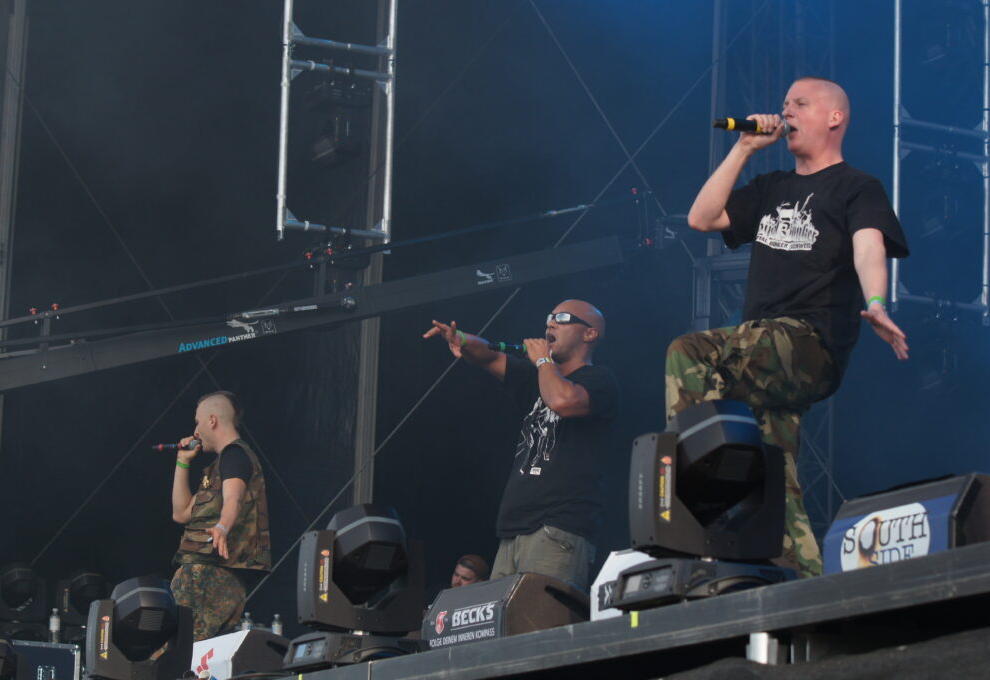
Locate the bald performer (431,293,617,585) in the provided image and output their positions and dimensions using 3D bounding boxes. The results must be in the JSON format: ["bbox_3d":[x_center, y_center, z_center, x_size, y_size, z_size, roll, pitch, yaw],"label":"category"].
[{"bbox_3d":[0.106,0.684,12.232,0.660,1.710,0.580,12,-15,-40],"label":"bald performer"}]

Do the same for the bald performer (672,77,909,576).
[{"bbox_3d":[0.873,0.061,9.183,0.640,1.700,0.600,12,-15,-42],"label":"bald performer"}]

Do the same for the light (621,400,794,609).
[{"bbox_3d":[0.539,0.400,7.950,0.350,0.505,0.370,7,-12,-24],"label":"light"}]

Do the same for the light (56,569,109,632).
[{"bbox_3d":[-2.769,1.784,21.350,0.350,0.505,0.370,7,-12,-24],"label":"light"}]

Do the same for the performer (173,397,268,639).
[{"bbox_3d":[-1.269,1.069,14.433,0.450,1.700,0.530,5,-12,-17],"label":"performer"}]

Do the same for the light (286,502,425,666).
[{"bbox_3d":[-0.434,0.764,9.950,0.350,0.505,0.370,7,-12,-24],"label":"light"}]

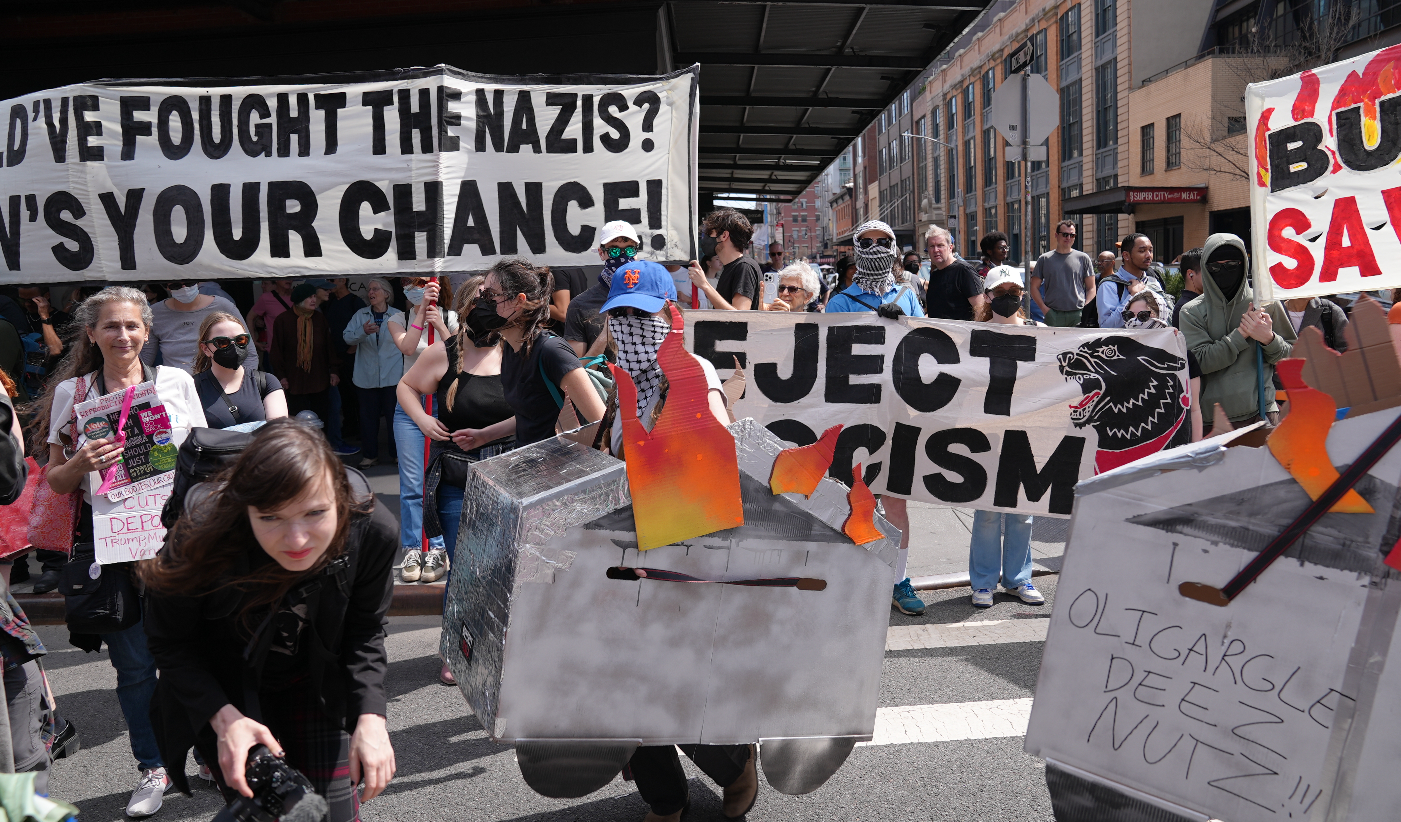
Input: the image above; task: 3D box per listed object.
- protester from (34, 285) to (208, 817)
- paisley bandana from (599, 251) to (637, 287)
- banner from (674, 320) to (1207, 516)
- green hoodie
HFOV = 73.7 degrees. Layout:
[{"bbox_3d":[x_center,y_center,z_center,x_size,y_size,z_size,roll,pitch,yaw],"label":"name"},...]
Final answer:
[{"bbox_3d":[-1.771,0.462,2.991,0.520,1.690,0.400,-7,10,-20],"label":"protester"},{"bbox_3d":[-0.391,-0.672,4.450,0.170,0.180,0.150,-6,9,-10],"label":"paisley bandana"},{"bbox_3d":[0.820,0.012,4.070,2.430,0.800,0.120,3,9,6],"label":"banner"},{"bbox_3d":[2.477,-0.380,4.320,0.480,0.850,0.380,-1,10,18],"label":"green hoodie"}]

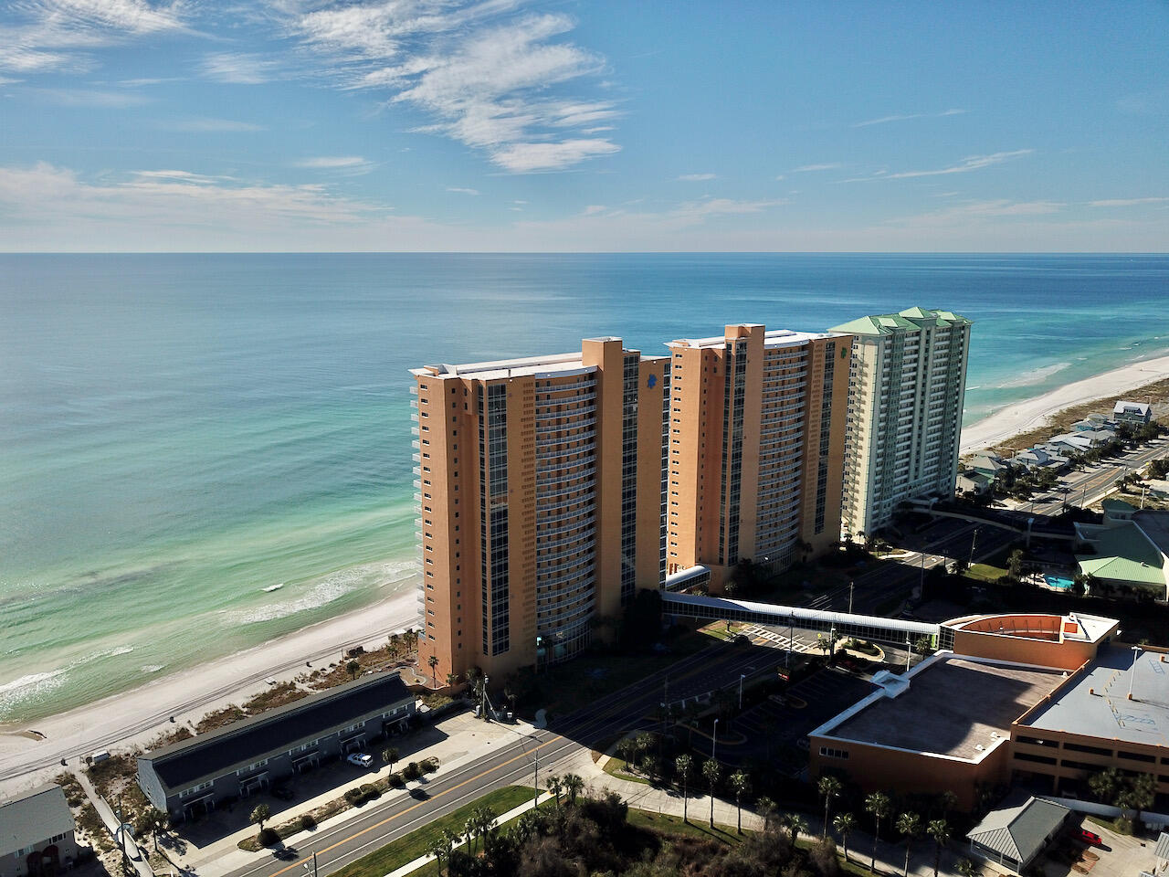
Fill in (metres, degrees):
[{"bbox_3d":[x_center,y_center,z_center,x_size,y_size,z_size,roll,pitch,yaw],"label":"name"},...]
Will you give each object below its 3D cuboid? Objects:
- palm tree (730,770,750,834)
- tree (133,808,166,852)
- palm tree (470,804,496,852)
[{"bbox_3d":[26.059,61.256,147.628,3.350,11.690,3.350,0,12,0],"label":"palm tree"},{"bbox_3d":[-70.432,64.245,143.789,5.350,7.480,5.350,0,12,0],"label":"tree"},{"bbox_3d":[-16.690,64.640,144.980,3.900,8.200,3.900,0,12,0],"label":"palm tree"}]

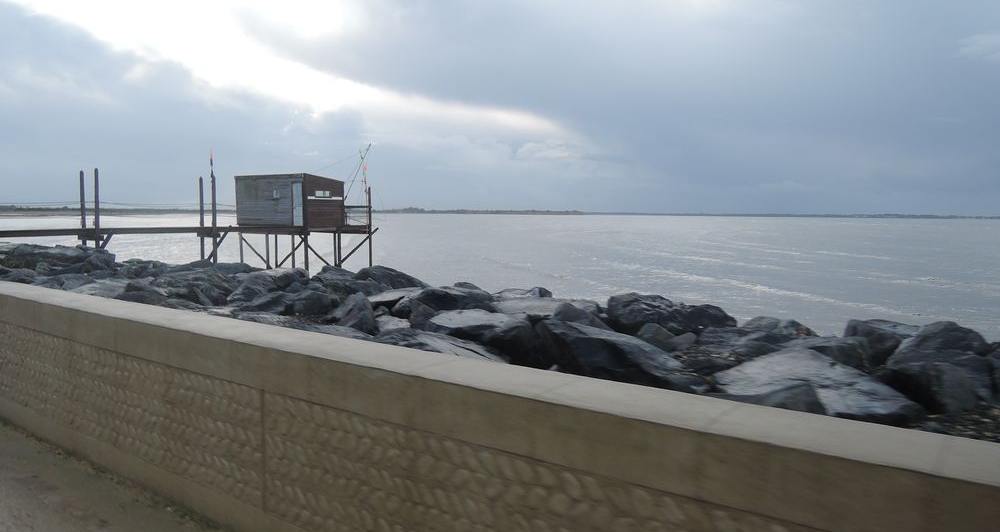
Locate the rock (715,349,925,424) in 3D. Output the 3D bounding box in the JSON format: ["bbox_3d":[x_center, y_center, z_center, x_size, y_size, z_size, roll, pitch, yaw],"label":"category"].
[{"bbox_3d":[2.350,0.901,5.100,1.350,0.500,0.950,4,5,38],"label":"rock"}]

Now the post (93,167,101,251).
[{"bbox_3d":[-14.143,-1.980,24.300,0.160,2.950,0.160,4,5,38],"label":"post"}]

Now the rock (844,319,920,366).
[{"bbox_3d":[4.104,0.838,7.400,0.800,0.480,0.750,4,5,38],"label":"rock"}]

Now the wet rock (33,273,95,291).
[{"bbox_3d":[-7.419,0.337,11.804,0.877,0.421,0.702,-2,5,-32],"label":"wet rock"}]

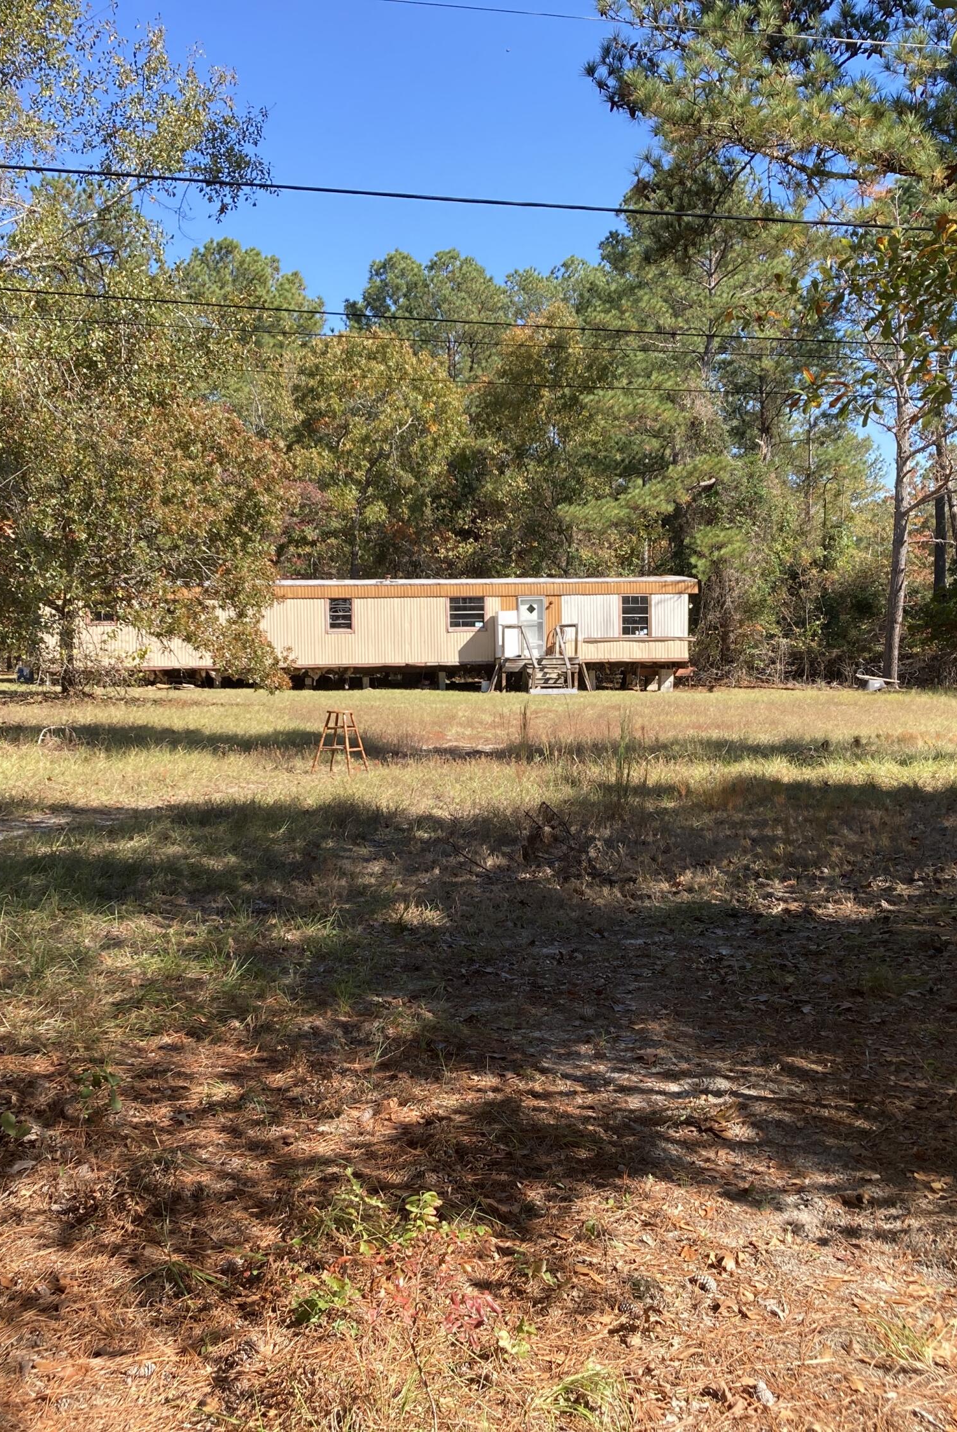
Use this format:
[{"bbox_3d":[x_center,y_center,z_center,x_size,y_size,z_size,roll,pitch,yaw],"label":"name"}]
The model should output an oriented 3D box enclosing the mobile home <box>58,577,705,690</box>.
[{"bbox_3d":[-3.400,-2.630,49.500,20.200,3.520,4.200,-1,3,-7],"label":"mobile home"}]

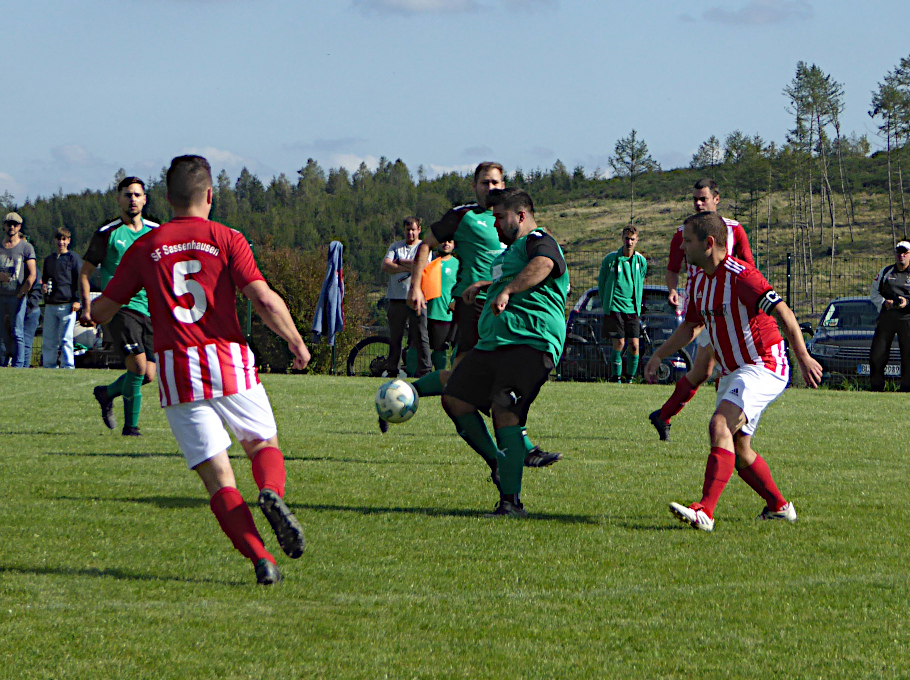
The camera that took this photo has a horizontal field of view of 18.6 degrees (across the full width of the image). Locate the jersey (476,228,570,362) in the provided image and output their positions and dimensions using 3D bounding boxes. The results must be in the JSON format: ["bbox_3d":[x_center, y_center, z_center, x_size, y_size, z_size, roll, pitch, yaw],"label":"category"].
[{"bbox_3d":[0.344,-0.223,13.970,0.420,0.690,0.560,2,1,-28],"label":"jersey"}]

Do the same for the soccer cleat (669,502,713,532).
[{"bbox_3d":[1.150,0.864,13.500,0.280,0.115,0.105,-27,-7,-30],"label":"soccer cleat"}]

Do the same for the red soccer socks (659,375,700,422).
[{"bbox_3d":[1.557,0.413,19.300,0.130,0.360,0.140,28,21,-46],"label":"red soccer socks"}]

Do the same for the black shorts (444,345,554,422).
[{"bbox_3d":[0.236,0.210,14.100,0.480,0.450,0.430,0,2,-30],"label":"black shorts"}]

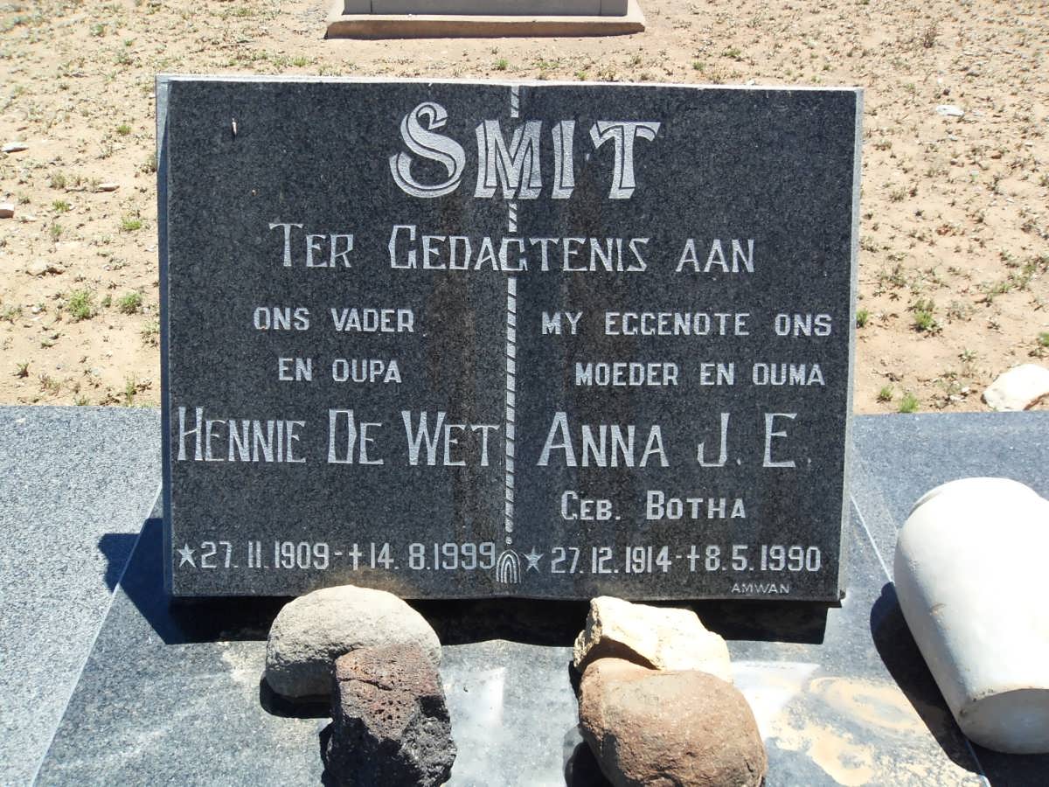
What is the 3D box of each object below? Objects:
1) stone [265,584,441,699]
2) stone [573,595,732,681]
[{"bbox_3d":[-0.195,0.284,1.220,0.197,0.100,0.128,0,32,-2],"label":"stone"},{"bbox_3d":[0.150,0.290,1.238,0.181,0.090,0.120,0,32,-2],"label":"stone"}]

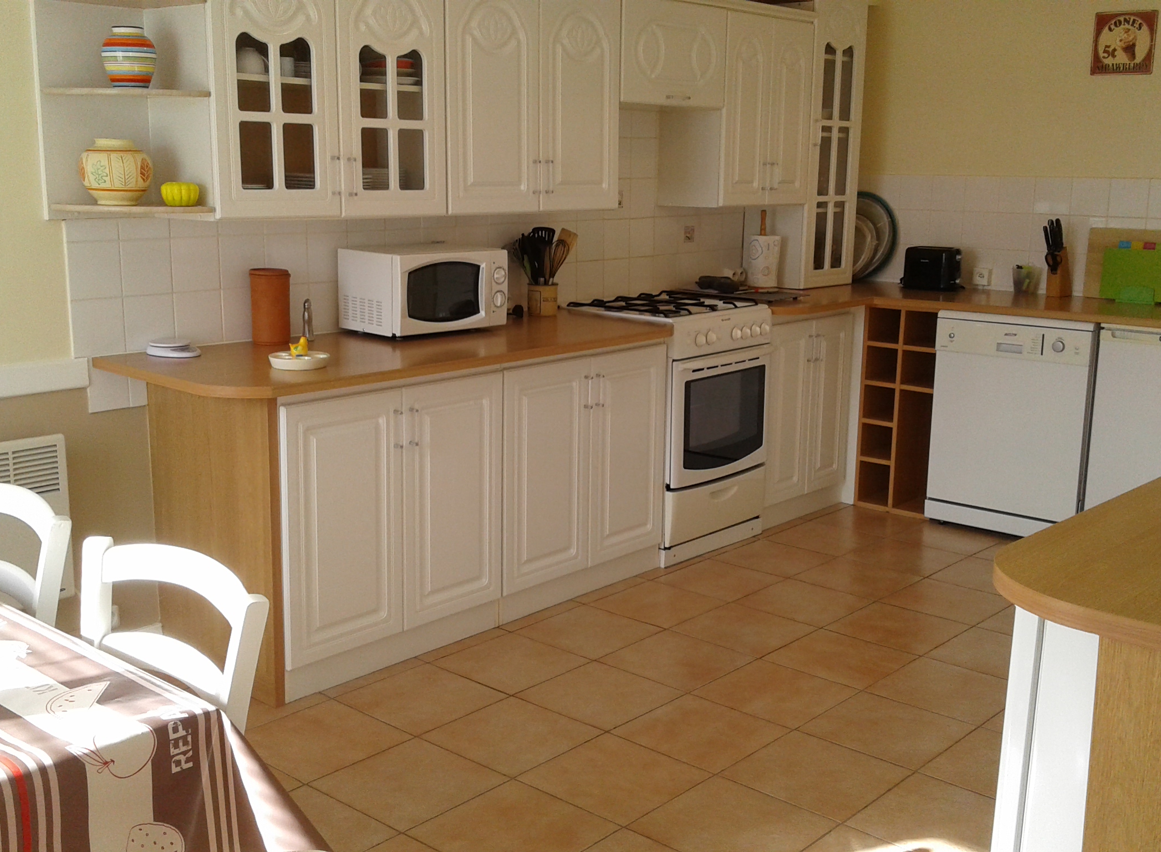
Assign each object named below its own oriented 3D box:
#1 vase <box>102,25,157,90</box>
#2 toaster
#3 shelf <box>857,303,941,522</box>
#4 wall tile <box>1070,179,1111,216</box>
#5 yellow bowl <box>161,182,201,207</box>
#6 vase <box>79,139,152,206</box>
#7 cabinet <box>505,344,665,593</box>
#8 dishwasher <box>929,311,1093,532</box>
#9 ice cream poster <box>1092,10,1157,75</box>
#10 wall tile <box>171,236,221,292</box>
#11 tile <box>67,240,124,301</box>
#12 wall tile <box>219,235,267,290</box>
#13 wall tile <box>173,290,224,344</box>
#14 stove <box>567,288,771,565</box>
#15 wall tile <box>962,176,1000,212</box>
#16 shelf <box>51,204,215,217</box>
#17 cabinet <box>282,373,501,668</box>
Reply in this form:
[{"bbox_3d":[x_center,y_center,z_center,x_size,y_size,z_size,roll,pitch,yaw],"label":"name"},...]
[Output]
[{"bbox_3d":[-1.165,-0.948,3.067,0.140,0.154,0.140,12,17,42],"label":"vase"},{"bbox_3d":[1.556,-0.693,5.250,0.240,0.185,0.150,10,15,42],"label":"toaster"},{"bbox_3d":[1.507,-0.106,5.084,0.345,0.850,0.550,11,16,42],"label":"shelf"},{"bbox_3d":[2.156,-0.967,5.019,0.154,0.154,0.010,11,16,38],"label":"wall tile"},{"bbox_3d":[-1.080,-0.625,3.203,0.107,0.064,0.107,0,11,0],"label":"yellow bowl"},{"bbox_3d":[-1.240,-0.677,3.168,0.195,0.178,0.195,10,15,42],"label":"vase"},{"bbox_3d":[-0.180,0.083,4.115,0.580,0.725,0.775,12,17,42],"label":"cabinet"},{"bbox_3d":[1.852,-0.038,4.804,0.595,0.861,0.575,9,14,38],"label":"dishwasher"},{"bbox_3d":[2.154,-1.516,4.701,0.228,0.237,0.010,9,14,38],"label":"ice cream poster"},{"bbox_3d":[-1.103,-0.464,3.413,0.010,0.155,0.149,11,15,43],"label":"wall tile"},{"bbox_3d":[-1.352,-0.434,3.308,0.010,0.157,0.153,10,15,42],"label":"tile"},{"bbox_3d":[-1.004,-0.490,3.535,0.010,0.151,0.151,11,16,42],"label":"wall tile"},{"bbox_3d":[-1.120,-0.318,3.490,0.010,0.154,0.152,12,17,42],"label":"wall tile"},{"bbox_3d":[0.310,-0.016,4.532,0.590,0.910,0.584,11,15,43],"label":"stove"},{"bbox_3d":[1.776,-1.025,5.246,0.155,0.155,0.010,10,15,42],"label":"wall tile"},{"bbox_3d":[-1.178,-0.568,3.106,0.350,0.020,0.280,12,17,42],"label":"shelf"},{"bbox_3d":[-0.682,0.184,3.332,0.590,0.700,0.735,11,16,42],"label":"cabinet"}]

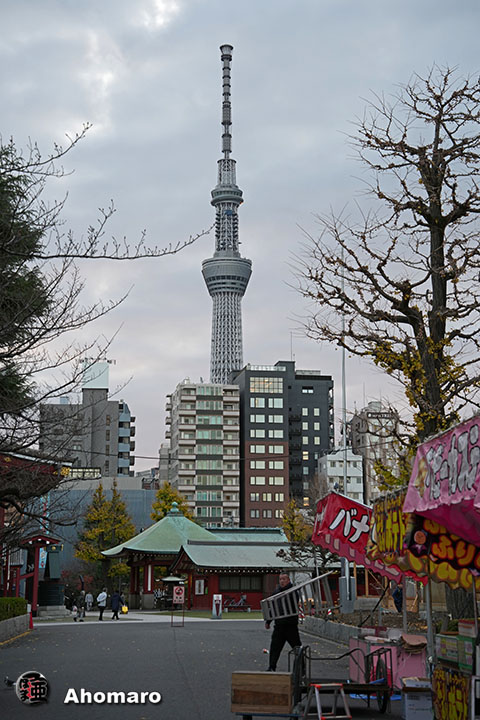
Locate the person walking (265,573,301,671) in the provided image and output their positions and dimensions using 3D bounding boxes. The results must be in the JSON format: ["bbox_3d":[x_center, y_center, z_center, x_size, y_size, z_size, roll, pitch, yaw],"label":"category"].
[{"bbox_3d":[0.793,4.756,22.873,0.560,1.760,0.560,7,-13,-34],"label":"person walking"}]

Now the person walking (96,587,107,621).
[{"bbox_3d":[-7.026,12.458,64.273,0.450,1.660,0.500,10,-15,-44],"label":"person walking"}]

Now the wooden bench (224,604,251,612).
[{"bbox_3d":[-0.129,16.886,85.352,1.800,0.440,0.450,0,-10,0],"label":"wooden bench"}]

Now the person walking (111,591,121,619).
[{"bbox_3d":[-6.417,12.688,65.078,0.480,1.520,0.420,-9,-14,39],"label":"person walking"}]

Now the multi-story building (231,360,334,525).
[{"bbox_3d":[10.088,25.331,267.395,21.500,50.200,22.000,2,-11,-9],"label":"multi-story building"}]

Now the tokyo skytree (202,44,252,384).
[{"bbox_3d":[-14.449,-58.117,1422.241,64.000,634.000,64.000,0,-10,0],"label":"tokyo skytree"}]

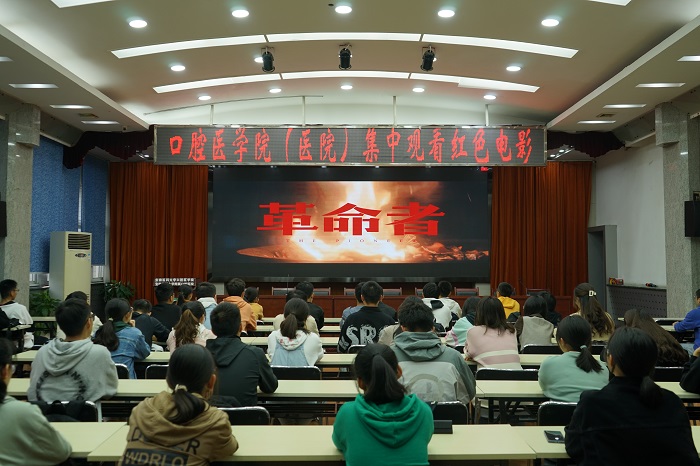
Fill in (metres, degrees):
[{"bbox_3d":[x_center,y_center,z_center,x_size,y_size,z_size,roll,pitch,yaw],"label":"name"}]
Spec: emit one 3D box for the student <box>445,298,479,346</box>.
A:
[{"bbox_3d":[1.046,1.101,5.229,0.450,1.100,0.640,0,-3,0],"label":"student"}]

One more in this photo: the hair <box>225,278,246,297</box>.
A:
[{"bbox_3d":[-1.177,0.566,6.220,0.190,0.200,0.210,0,-3,0],"label":"hair"}]

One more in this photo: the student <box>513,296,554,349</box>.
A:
[{"bbox_3d":[1.617,1.150,5.252,0.410,1.220,0.680,0,-3,0],"label":"student"}]

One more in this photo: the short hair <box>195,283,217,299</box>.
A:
[{"bbox_3d":[-1.482,0.588,6.177,0.200,0.160,0.200,0,-3,0],"label":"short hair"}]

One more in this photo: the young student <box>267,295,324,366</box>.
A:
[{"bbox_3d":[-0.391,1.089,4.321,0.440,1.250,0.700,0,-2,2],"label":"young student"}]

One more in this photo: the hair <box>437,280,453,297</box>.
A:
[{"bbox_3d":[1.112,0.653,7.075,0.180,0.177,0.190,0,-3,8],"label":"hair"}]

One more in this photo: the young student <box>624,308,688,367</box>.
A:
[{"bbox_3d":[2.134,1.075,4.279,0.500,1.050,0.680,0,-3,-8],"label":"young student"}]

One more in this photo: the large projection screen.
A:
[{"bbox_3d":[0.010,-0.190,12.428,5.770,2.367,0.120,0,-3,0],"label":"large projection screen"}]

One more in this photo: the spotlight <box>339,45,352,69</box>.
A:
[{"bbox_3d":[-0.058,-2.418,8.300,0.190,0.330,0.280,0,-3,0],"label":"spotlight"}]

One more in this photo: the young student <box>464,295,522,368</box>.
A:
[{"bbox_3d":[1.013,1.090,4.284,0.430,1.250,0.700,0,-3,0],"label":"young student"}]

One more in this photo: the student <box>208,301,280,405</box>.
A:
[{"bbox_3d":[-0.608,1.029,3.286,0.470,1.280,0.720,0,-3,0],"label":"student"}]

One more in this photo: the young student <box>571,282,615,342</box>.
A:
[{"bbox_3d":[2.063,1.092,5.291,0.440,1.300,0.720,1,-2,-16],"label":"young student"}]

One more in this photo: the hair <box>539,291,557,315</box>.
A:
[{"bbox_3d":[2.044,0.731,6.250,0.185,0.240,0.210,0,-3,0],"label":"hair"}]

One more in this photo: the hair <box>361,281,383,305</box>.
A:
[{"bbox_3d":[0.188,0.523,5.270,0.180,0.205,0.210,0,-3,0],"label":"hair"}]

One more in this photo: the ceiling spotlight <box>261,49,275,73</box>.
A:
[{"bbox_3d":[-1.120,-2.347,8.198,0.180,0.310,0.270,0,-2,5],"label":"ceiling spotlight"}]

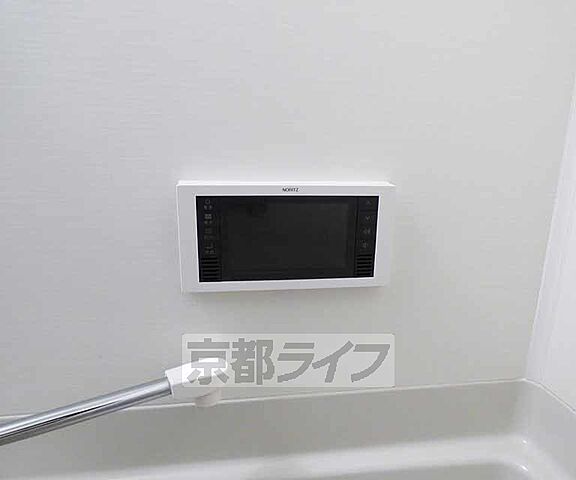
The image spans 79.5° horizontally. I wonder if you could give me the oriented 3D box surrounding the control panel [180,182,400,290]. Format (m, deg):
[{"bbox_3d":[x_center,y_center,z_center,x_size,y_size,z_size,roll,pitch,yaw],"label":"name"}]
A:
[{"bbox_3d":[0.001,-0.004,0.423,0.254,0.127,0.024,-1,12,-7],"label":"control panel"}]

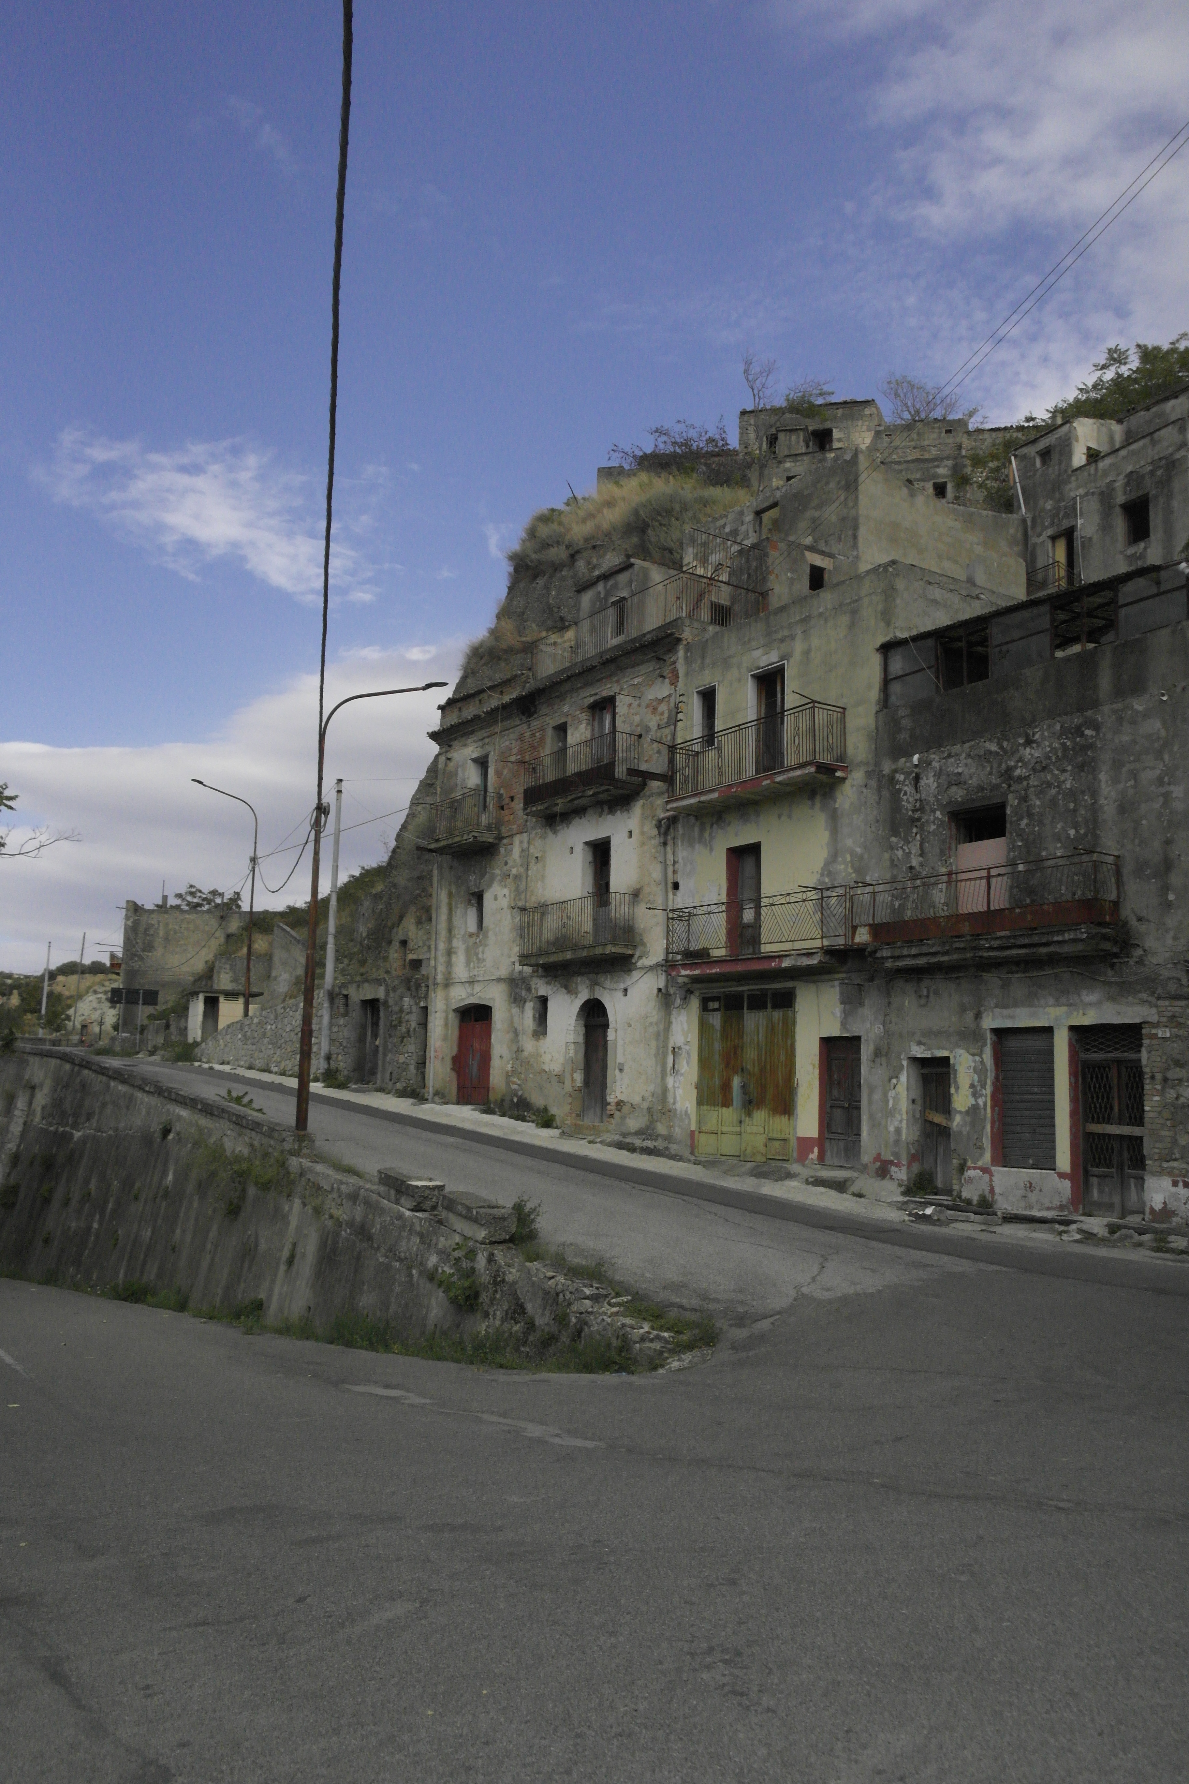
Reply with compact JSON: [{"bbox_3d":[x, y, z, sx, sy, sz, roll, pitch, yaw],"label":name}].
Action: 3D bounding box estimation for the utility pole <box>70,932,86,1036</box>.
[{"bbox_3d":[-38.775,6.944,100.531,0.220,7.760,0.220,3,-8,0],"label":"utility pole"}]

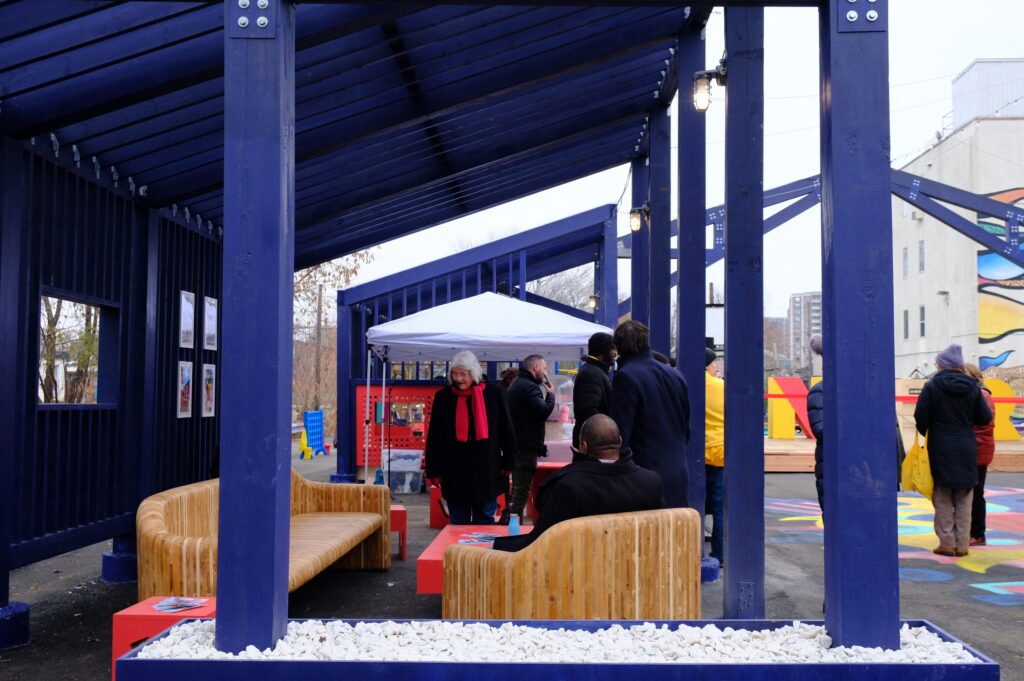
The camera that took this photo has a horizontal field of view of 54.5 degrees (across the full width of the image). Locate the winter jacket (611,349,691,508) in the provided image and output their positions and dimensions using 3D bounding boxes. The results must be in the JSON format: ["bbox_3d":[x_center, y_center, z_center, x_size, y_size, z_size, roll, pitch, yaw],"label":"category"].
[{"bbox_3d":[0.890,0.592,6.300,0.550,1.080,0.360,2,-4,-22],"label":"winter jacket"}]

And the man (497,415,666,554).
[{"bbox_3d":[0.290,0.932,4.600,0.700,1.190,0.880,2,-4,-22],"label":"man"}]

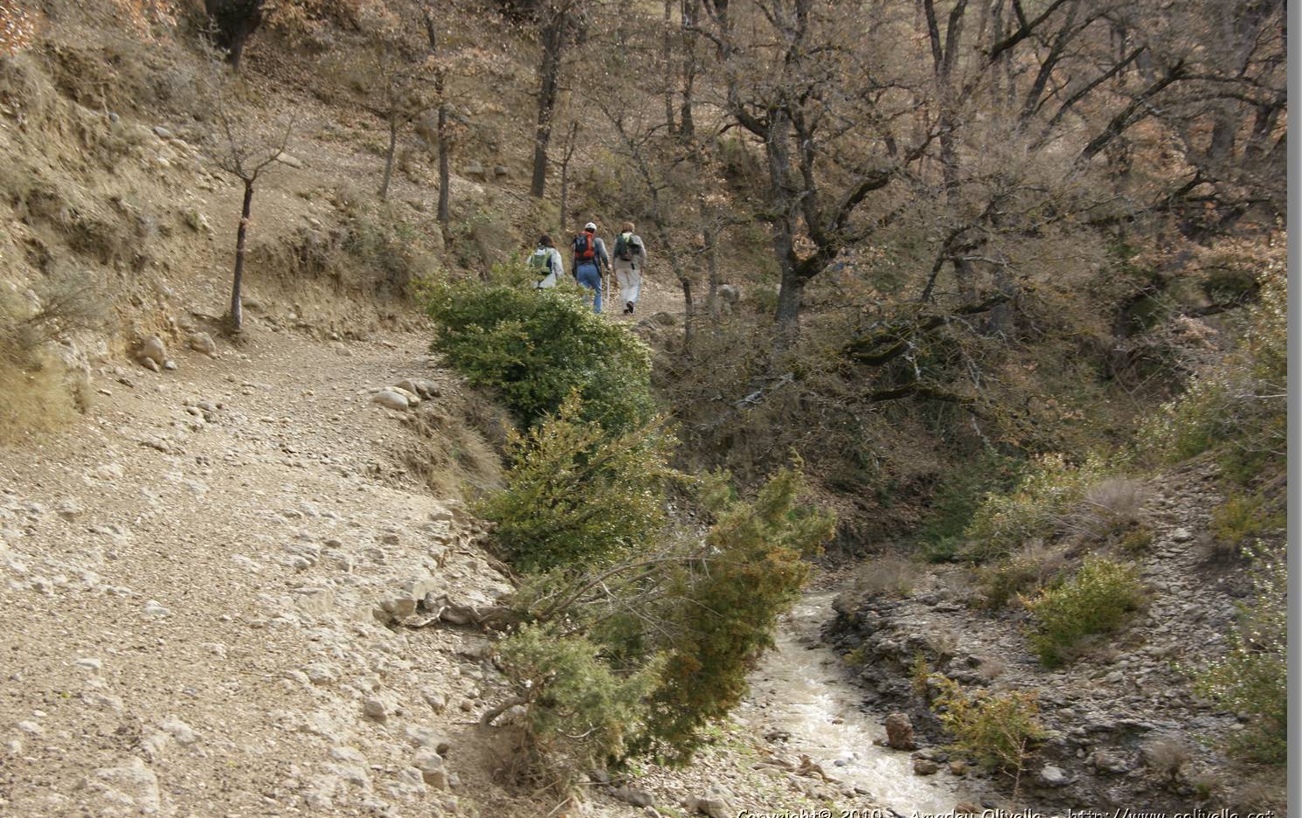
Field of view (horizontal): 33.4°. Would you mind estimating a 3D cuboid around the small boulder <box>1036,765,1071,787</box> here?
[{"bbox_3d":[2.970,2.699,16.000,0.250,0.145,0.190,0,3,0],"label":"small boulder"}]

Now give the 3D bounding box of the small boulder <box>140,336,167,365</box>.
[{"bbox_3d":[-6.760,-0.796,29.500,0.350,0.360,0.300,0,3,0],"label":"small boulder"}]

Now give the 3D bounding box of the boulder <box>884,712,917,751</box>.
[{"bbox_3d":[1.953,2.523,17.000,0.250,0.270,0.230,0,3,0],"label":"boulder"}]

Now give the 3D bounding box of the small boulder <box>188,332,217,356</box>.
[{"bbox_3d":[-6.292,-0.909,30.500,0.400,0.290,0.330,0,3,0],"label":"small boulder"}]

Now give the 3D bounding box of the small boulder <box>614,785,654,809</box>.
[{"bbox_3d":[-0.107,2.500,14.000,0.260,0.140,0.190,0,3,0],"label":"small boulder"}]

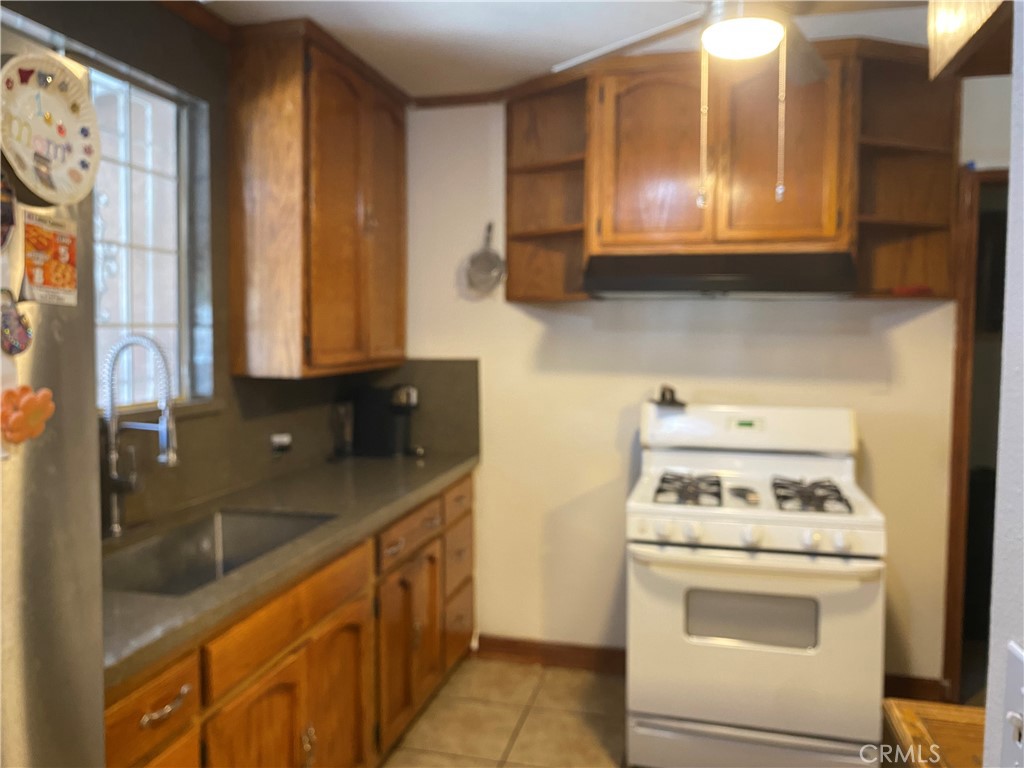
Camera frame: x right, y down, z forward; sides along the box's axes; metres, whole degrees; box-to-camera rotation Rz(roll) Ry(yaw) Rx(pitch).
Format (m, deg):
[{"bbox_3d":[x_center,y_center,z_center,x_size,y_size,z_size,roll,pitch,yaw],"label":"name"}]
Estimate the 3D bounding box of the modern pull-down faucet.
[{"bbox_3d":[-0.963,0.142,1.975,0.203,0.525,0.079,2,4,25],"label":"modern pull-down faucet"}]

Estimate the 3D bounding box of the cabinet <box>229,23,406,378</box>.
[{"bbox_3d":[-0.686,-0.624,2.941,0.269,1.139,0.916,1,4,13],"label":"cabinet"}]

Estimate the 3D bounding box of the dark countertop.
[{"bbox_3d":[-0.687,0.402,2.344,0.584,0.043,2.208,1,4,13],"label":"dark countertop"}]

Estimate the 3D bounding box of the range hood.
[{"bbox_3d":[0.748,-0.400,2.850,0.911,0.143,0.455,1,4,13],"label":"range hood"}]

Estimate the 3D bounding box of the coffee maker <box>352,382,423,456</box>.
[{"bbox_3d":[-0.529,0.163,3.313,0.292,0.307,0.158,1,4,13],"label":"coffee maker"}]

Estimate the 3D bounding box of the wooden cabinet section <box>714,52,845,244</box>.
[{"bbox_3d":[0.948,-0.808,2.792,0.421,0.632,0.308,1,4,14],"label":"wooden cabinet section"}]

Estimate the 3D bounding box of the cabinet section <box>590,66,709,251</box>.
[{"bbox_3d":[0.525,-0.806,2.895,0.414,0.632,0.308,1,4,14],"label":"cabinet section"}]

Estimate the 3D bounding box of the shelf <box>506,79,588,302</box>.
[{"bbox_3d":[0.128,-0.751,3.053,0.386,0.842,0.302,1,4,13],"label":"shelf"}]

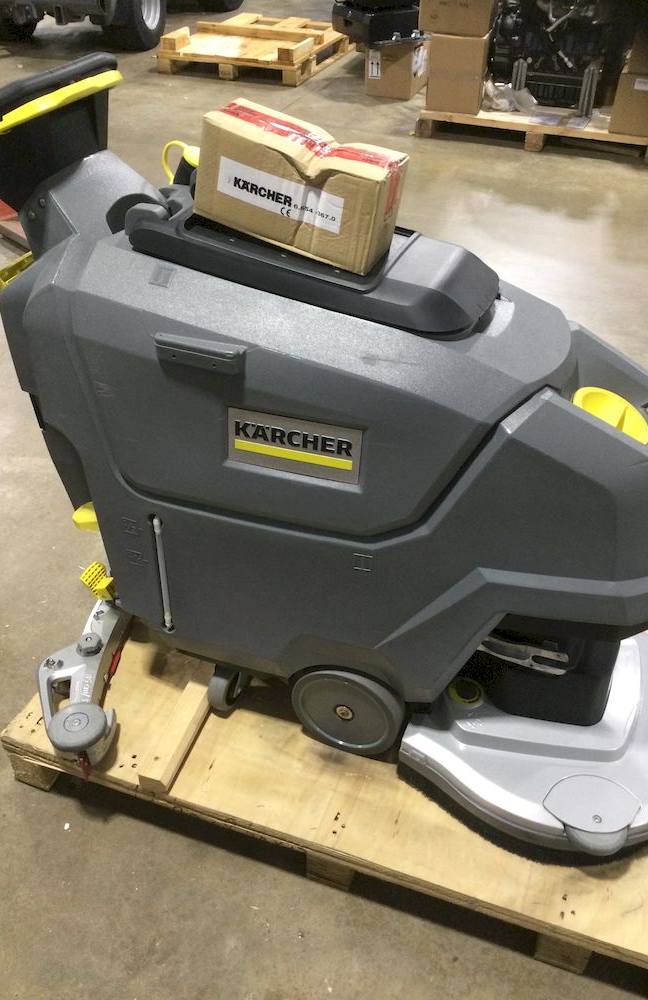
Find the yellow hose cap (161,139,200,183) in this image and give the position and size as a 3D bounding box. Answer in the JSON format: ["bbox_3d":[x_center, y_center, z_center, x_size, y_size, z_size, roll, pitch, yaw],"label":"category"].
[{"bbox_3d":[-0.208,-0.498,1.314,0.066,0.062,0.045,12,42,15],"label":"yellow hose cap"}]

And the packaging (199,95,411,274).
[{"bbox_3d":[-0.031,-0.407,1.160,0.246,0.128,0.097,24,43,11],"label":"packaging"}]

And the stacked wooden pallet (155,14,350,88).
[{"bbox_3d":[-0.381,-2.960,5.775,0.950,0.208,1.080,15,42,18],"label":"stacked wooden pallet"}]

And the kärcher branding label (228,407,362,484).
[{"bbox_3d":[-0.039,-0.076,1.215,0.188,0.088,0.008,12,42,15],"label":"kärcher branding label"}]

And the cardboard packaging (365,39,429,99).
[{"bbox_3d":[0.442,-2.546,5.188,0.275,0.310,0.370,15,42,18],"label":"cardboard packaging"}]

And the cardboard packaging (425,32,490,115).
[{"bbox_3d":[0.685,-2.150,4.482,0.258,0.348,0.220,12,41,15],"label":"cardboard packaging"}]

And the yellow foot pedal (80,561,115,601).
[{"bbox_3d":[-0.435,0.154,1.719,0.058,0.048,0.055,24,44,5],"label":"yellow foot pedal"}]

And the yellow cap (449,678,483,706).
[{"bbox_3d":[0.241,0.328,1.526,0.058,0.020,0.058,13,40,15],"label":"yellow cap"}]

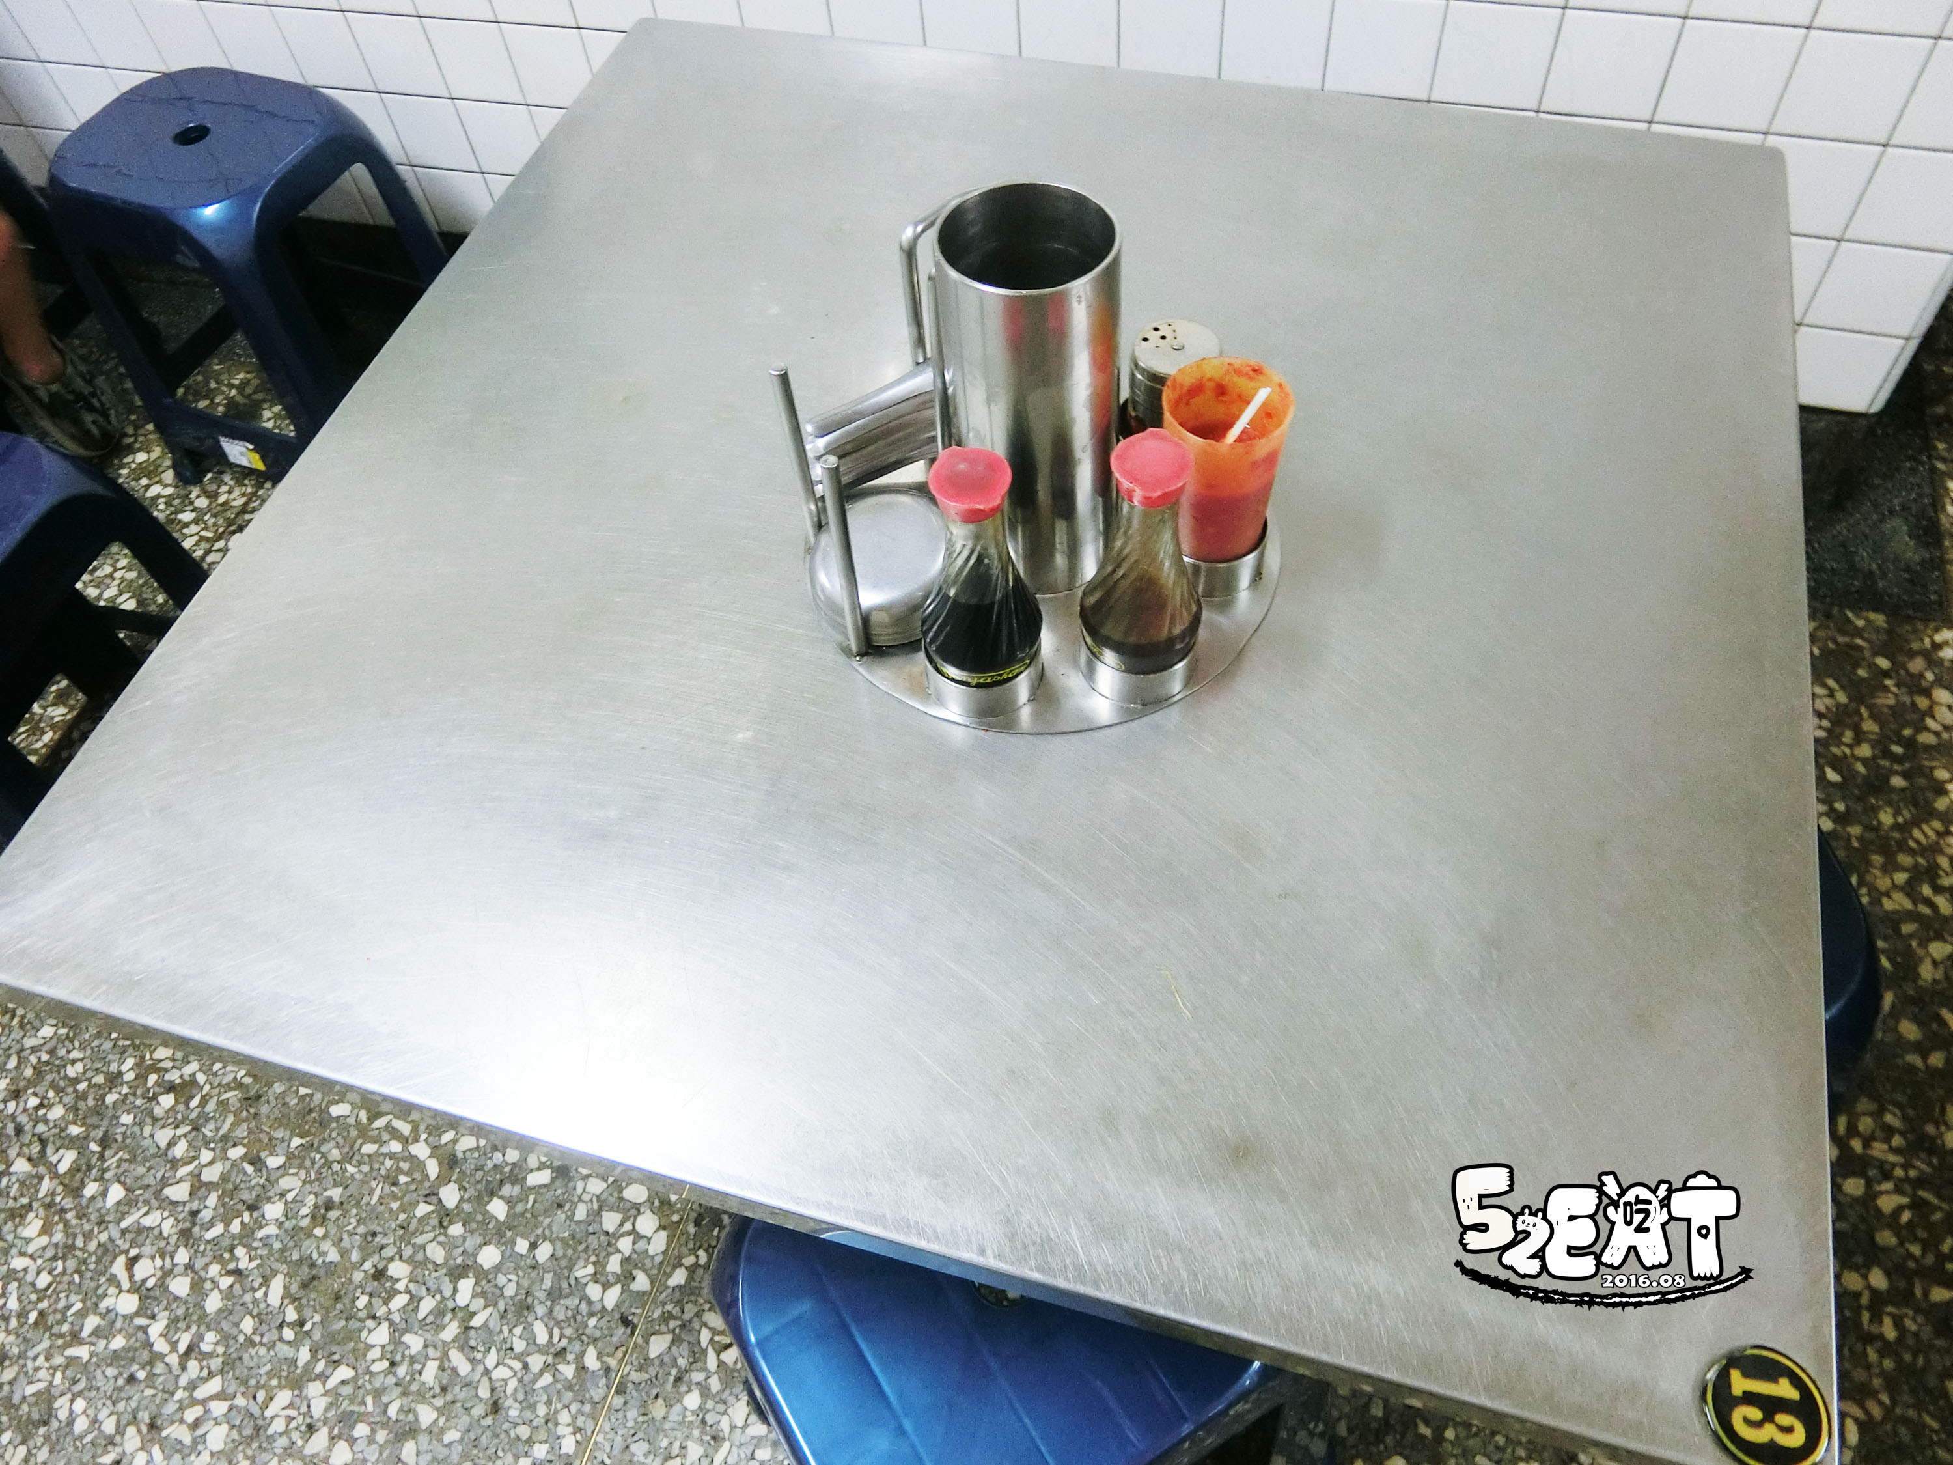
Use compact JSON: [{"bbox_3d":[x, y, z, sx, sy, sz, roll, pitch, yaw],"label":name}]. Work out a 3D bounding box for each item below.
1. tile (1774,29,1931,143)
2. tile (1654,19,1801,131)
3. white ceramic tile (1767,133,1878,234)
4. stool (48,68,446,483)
[{"bbox_3d":[0.838,-0.616,1.350,0.108,0.108,0.008,11,57,12],"label":"tile"},{"bbox_3d":[0.732,-0.637,1.373,0.108,0.108,0.008,11,57,12],"label":"tile"},{"bbox_3d":[0.846,-0.555,1.440,0.108,0.108,0.008,11,57,12],"label":"white ceramic tile"},{"bbox_3d":[-0.903,-0.568,1.842,0.360,0.462,0.345,19,59,17],"label":"stool"}]

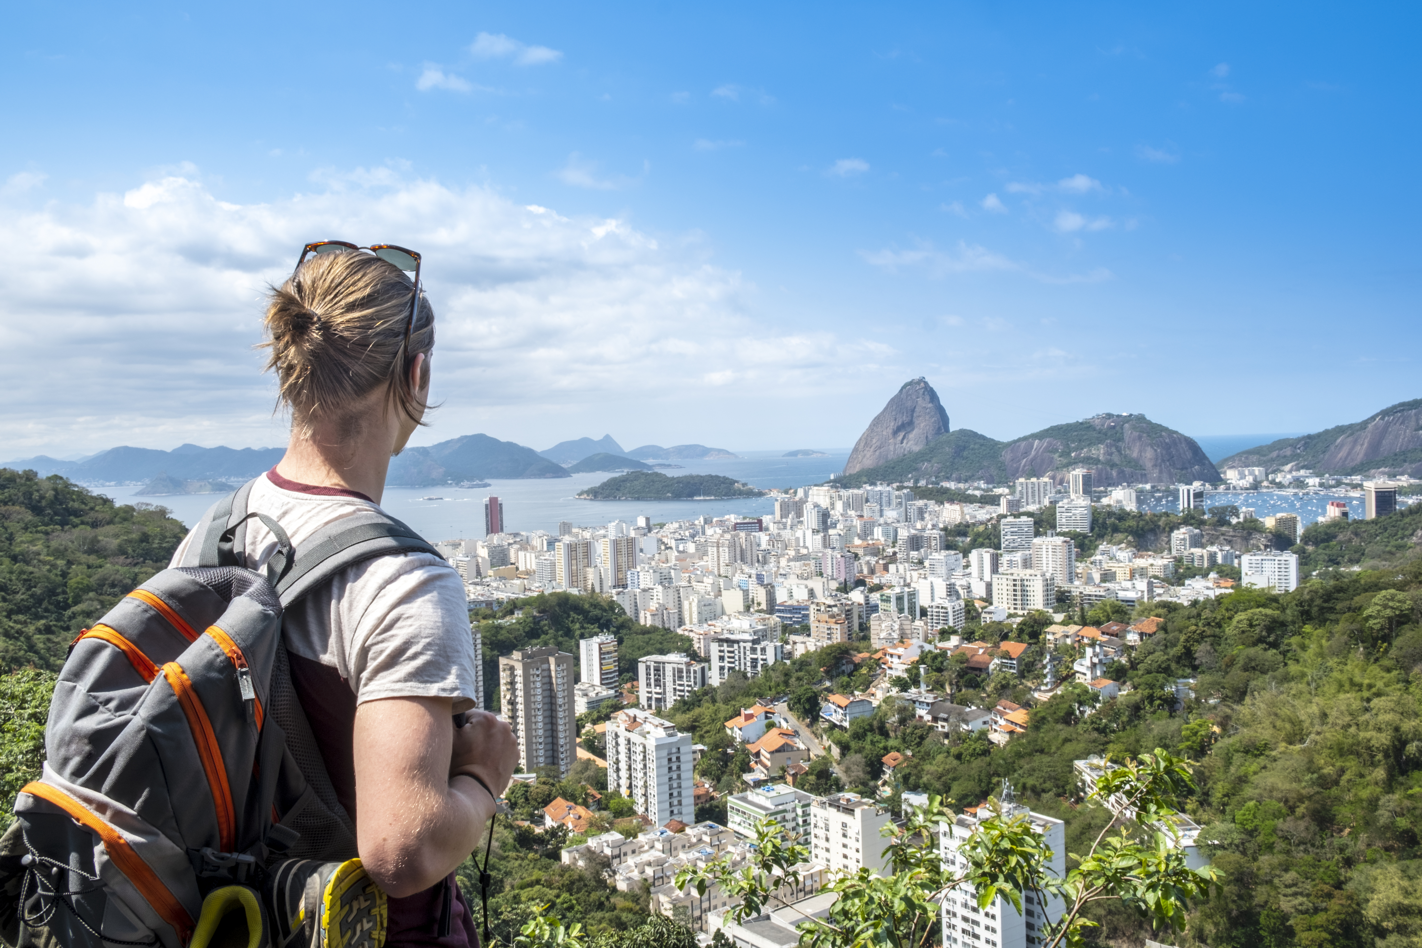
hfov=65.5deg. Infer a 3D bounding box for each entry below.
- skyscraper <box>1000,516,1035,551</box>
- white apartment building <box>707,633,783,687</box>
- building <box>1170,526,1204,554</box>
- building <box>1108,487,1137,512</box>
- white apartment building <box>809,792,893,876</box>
[{"bbox_3d":[351.600,70.250,1266.600,35.500,43.600,18.000,-1,2,15],"label":"skyscraper"},{"bbox_3d":[22.050,110.750,650.440,41.530,31.500,12.500,-1,2,27],"label":"white apartment building"},{"bbox_3d":[540.390,77.990,1255.900,24.270,32.000,21.480,-3,2,-33],"label":"building"},{"bbox_3d":[733.640,56.880,1960.760,37.000,55.900,22.000,-3,2,-38],"label":"building"},{"bbox_3d":[42.450,108.790,328.580,11.800,26.700,19.500,-3,2,-37],"label":"white apartment building"}]

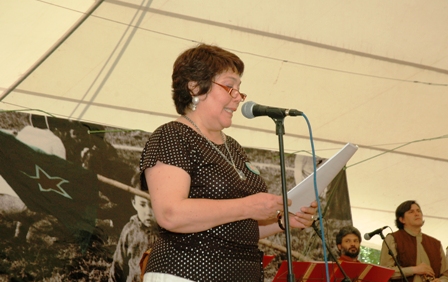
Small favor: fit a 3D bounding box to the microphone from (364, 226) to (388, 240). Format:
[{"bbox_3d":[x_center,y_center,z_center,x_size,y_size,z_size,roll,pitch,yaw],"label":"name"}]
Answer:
[{"bbox_3d":[1.119,0.669,7.500,0.200,0.055,0.052,-29,-19,20],"label":"microphone"}]

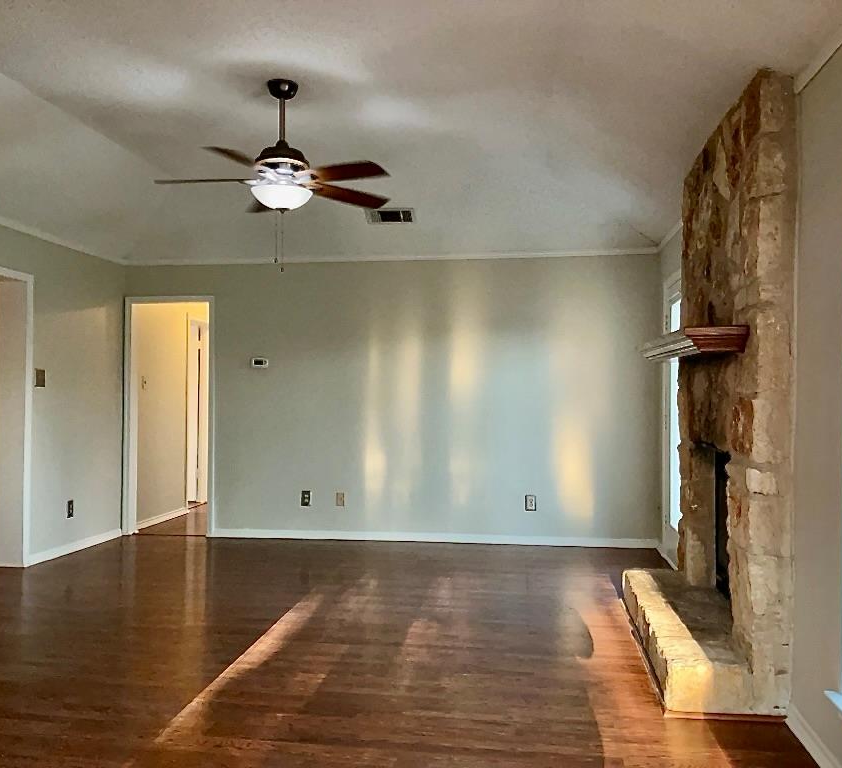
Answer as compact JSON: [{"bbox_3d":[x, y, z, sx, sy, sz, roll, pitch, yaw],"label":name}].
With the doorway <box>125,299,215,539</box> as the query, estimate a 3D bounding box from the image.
[{"bbox_3d":[-2.220,0.281,7.080,0.835,2.090,0.140,0,-1,8],"label":"doorway"}]

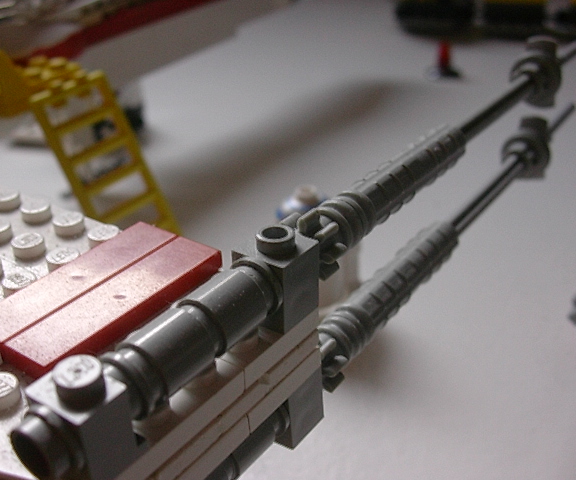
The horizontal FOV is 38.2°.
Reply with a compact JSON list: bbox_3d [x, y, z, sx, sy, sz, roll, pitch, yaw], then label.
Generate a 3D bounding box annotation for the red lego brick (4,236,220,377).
[{"bbox_3d":[-0.022,0.009,0.111,0.008,0.003,0.032,18,36,31],"label":"red lego brick"}]

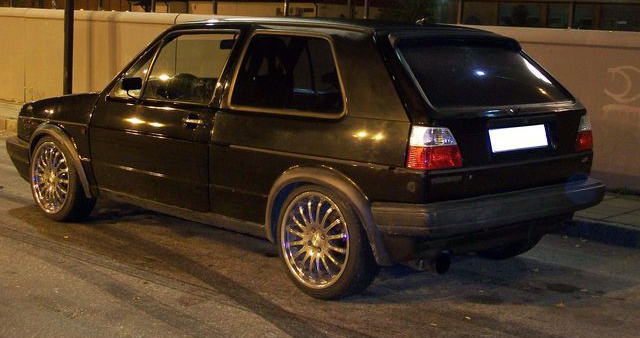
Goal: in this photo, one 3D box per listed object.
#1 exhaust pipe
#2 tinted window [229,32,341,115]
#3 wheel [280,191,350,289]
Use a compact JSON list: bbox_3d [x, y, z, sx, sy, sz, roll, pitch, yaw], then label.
[{"bbox_3d":[0.539,0.439,4.998,0.170,0.100,0.100,8,10,44],"label":"exhaust pipe"},{"bbox_3d":[-0.142,-0.489,5.346,0.860,0.425,0.030,8,-7,44],"label":"tinted window"},{"bbox_3d":[0.033,0.351,5.242,0.475,0.475,0.190,9,11,44],"label":"wheel"}]

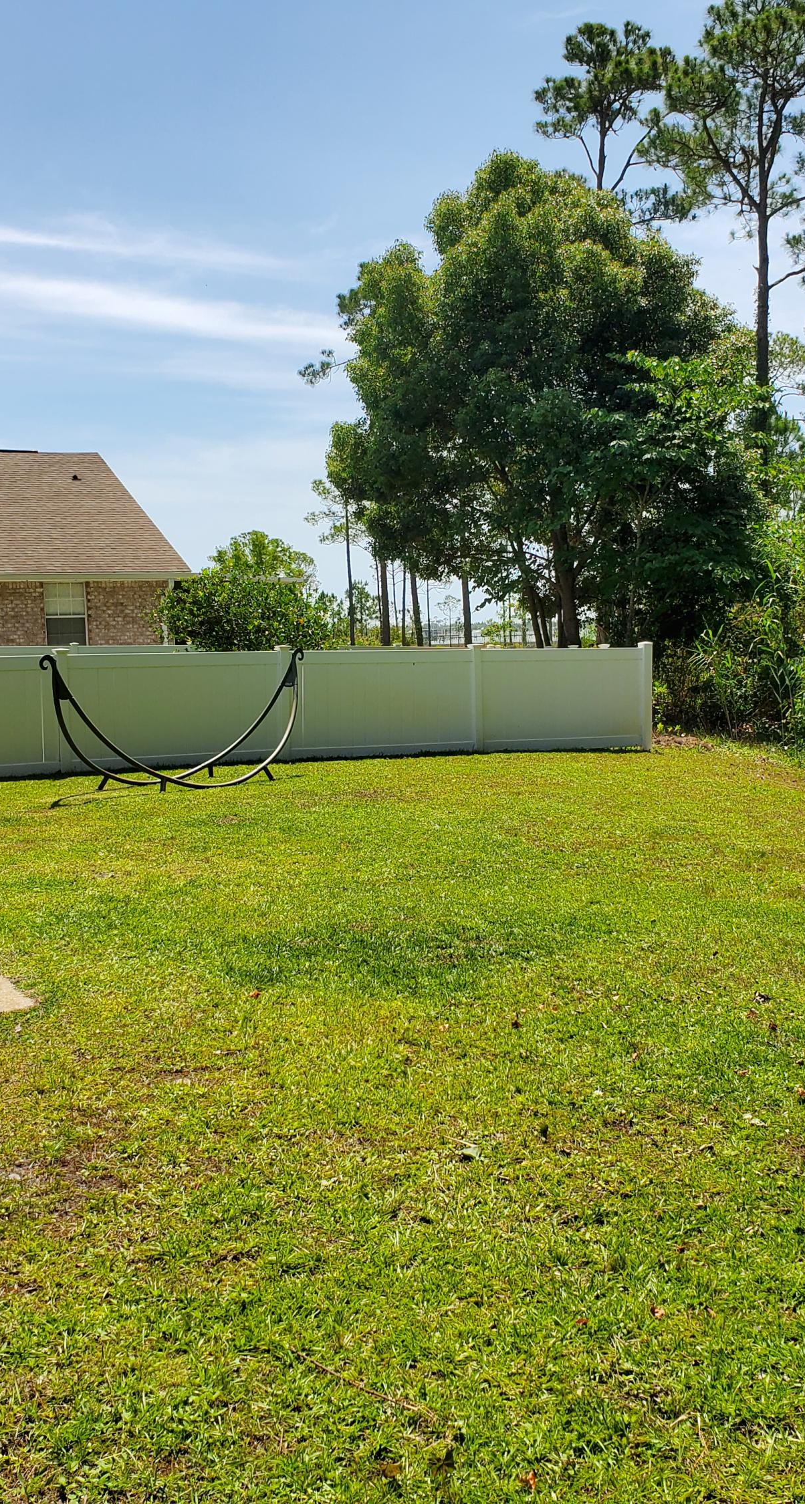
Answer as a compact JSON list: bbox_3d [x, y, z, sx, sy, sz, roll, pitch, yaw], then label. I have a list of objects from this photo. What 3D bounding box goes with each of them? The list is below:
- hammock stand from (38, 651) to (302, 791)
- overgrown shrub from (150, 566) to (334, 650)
[{"bbox_3d":[-1.997,-0.299,13.986,0.880,1.210,3.600,3,6,35],"label":"hammock stand"},{"bbox_3d":[-2.346,-1.519,22.600,2.638,2.376,2.500,-1,5,0],"label":"overgrown shrub"}]

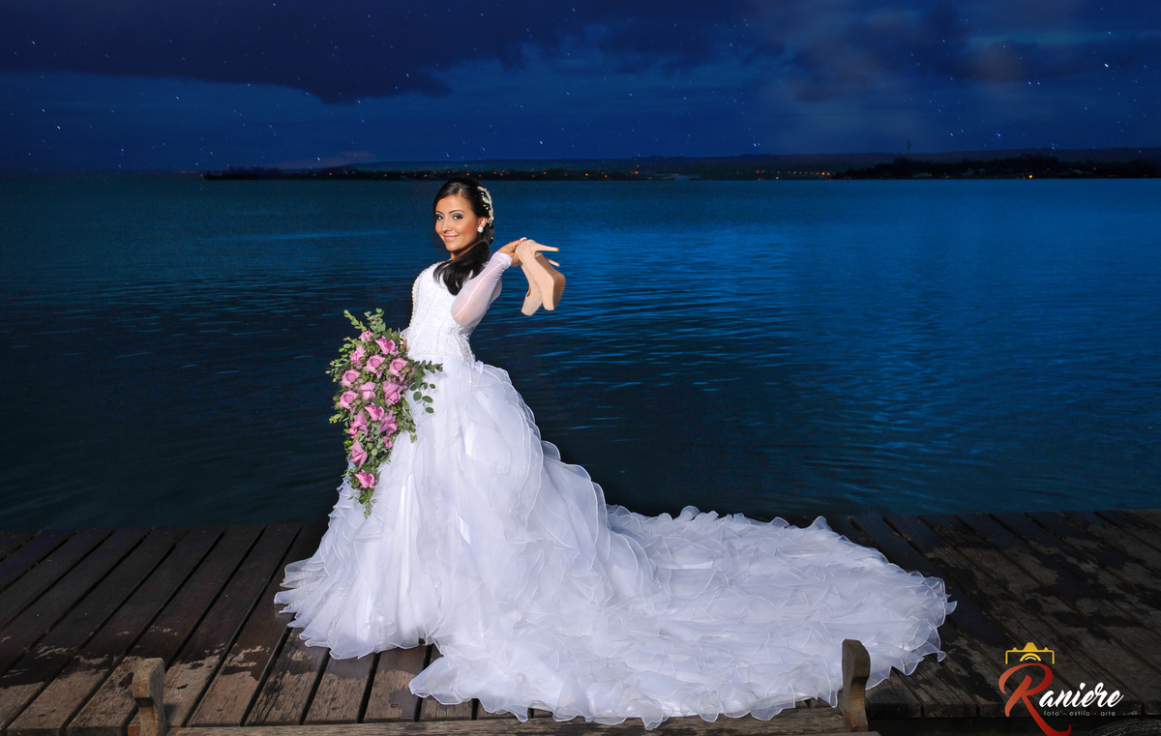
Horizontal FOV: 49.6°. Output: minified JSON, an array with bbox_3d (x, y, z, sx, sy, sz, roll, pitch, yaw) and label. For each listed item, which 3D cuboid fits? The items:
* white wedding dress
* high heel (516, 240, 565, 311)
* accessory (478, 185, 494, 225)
[{"bbox_3d":[0.090,0.241,4.335,2.400,1.290,1.750,-1,9,-6],"label":"white wedding dress"},{"bbox_3d":[-0.130,-0.297,4.061,0.155,0.225,0.085,2,4,29],"label":"high heel"},{"bbox_3d":[-0.313,-0.542,4.166,0.050,0.130,0.065,-6,10,32],"label":"accessory"}]

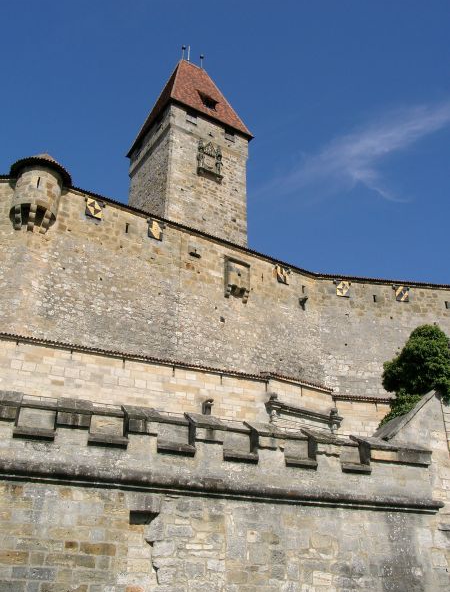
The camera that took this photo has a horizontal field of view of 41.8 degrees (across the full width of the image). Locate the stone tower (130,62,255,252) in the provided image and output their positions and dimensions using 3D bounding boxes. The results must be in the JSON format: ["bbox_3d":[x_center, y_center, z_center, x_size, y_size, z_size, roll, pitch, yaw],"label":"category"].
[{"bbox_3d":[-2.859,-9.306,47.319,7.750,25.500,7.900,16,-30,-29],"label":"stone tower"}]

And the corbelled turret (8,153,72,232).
[{"bbox_3d":[-9.318,-5.259,29.497,3.100,5.050,3.000,10,-28,-18],"label":"corbelled turret"}]

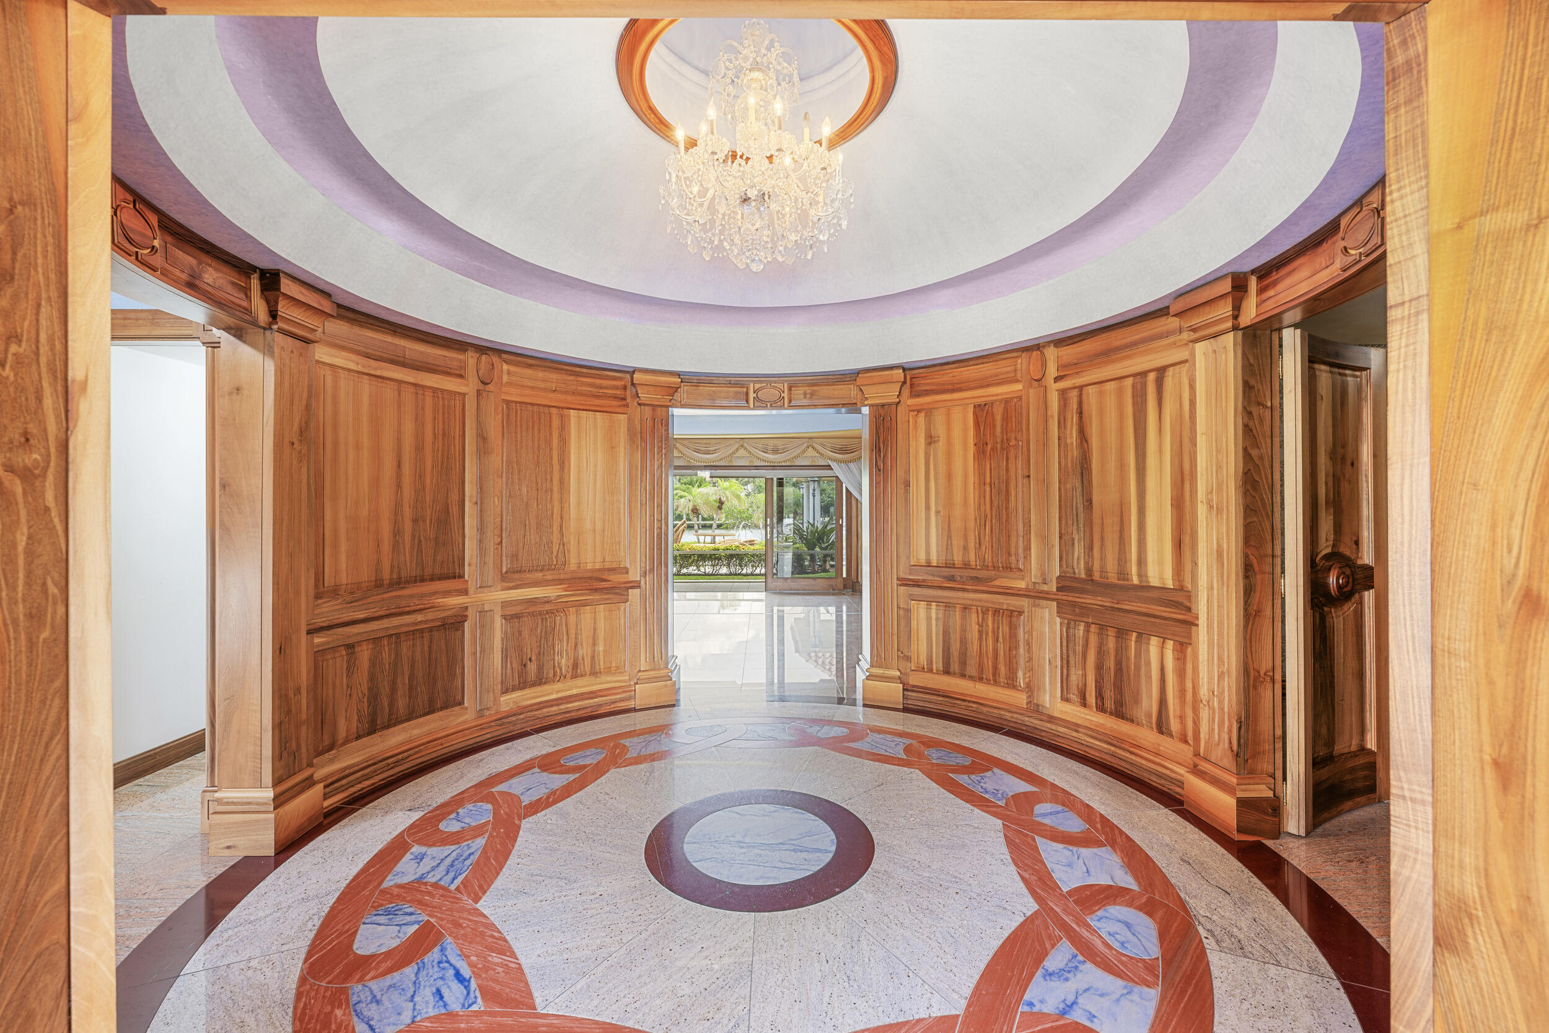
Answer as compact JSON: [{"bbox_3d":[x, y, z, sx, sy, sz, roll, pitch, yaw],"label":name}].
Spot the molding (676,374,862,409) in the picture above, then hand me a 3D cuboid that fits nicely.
[{"bbox_3d":[-0.042,-0.886,4.306,1.273,0.221,0.161,0,0,0],"label":"molding"}]

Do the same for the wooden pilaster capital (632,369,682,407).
[{"bbox_3d":[-0.817,-0.877,4.161,0.318,0.222,0.087,0,0,-21],"label":"wooden pilaster capital"}]

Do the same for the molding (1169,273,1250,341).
[{"bbox_3d":[1.868,-0.883,2.591,0.087,0.222,0.318,0,0,-7],"label":"molding"}]

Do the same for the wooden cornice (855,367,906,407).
[{"bbox_3d":[0.744,-0.883,4.159,0.318,0.222,0.087,0,0,20],"label":"wooden cornice"}]

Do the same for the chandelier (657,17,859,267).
[{"bbox_3d":[-0.075,-1.535,2.474,0.791,1.052,0.791,0,0,0],"label":"chandelier"}]

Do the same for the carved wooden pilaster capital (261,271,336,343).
[{"bbox_3d":[-1.989,-0.868,2.525,0.087,0.222,0.318,0,0,-2],"label":"carved wooden pilaster capital"}]

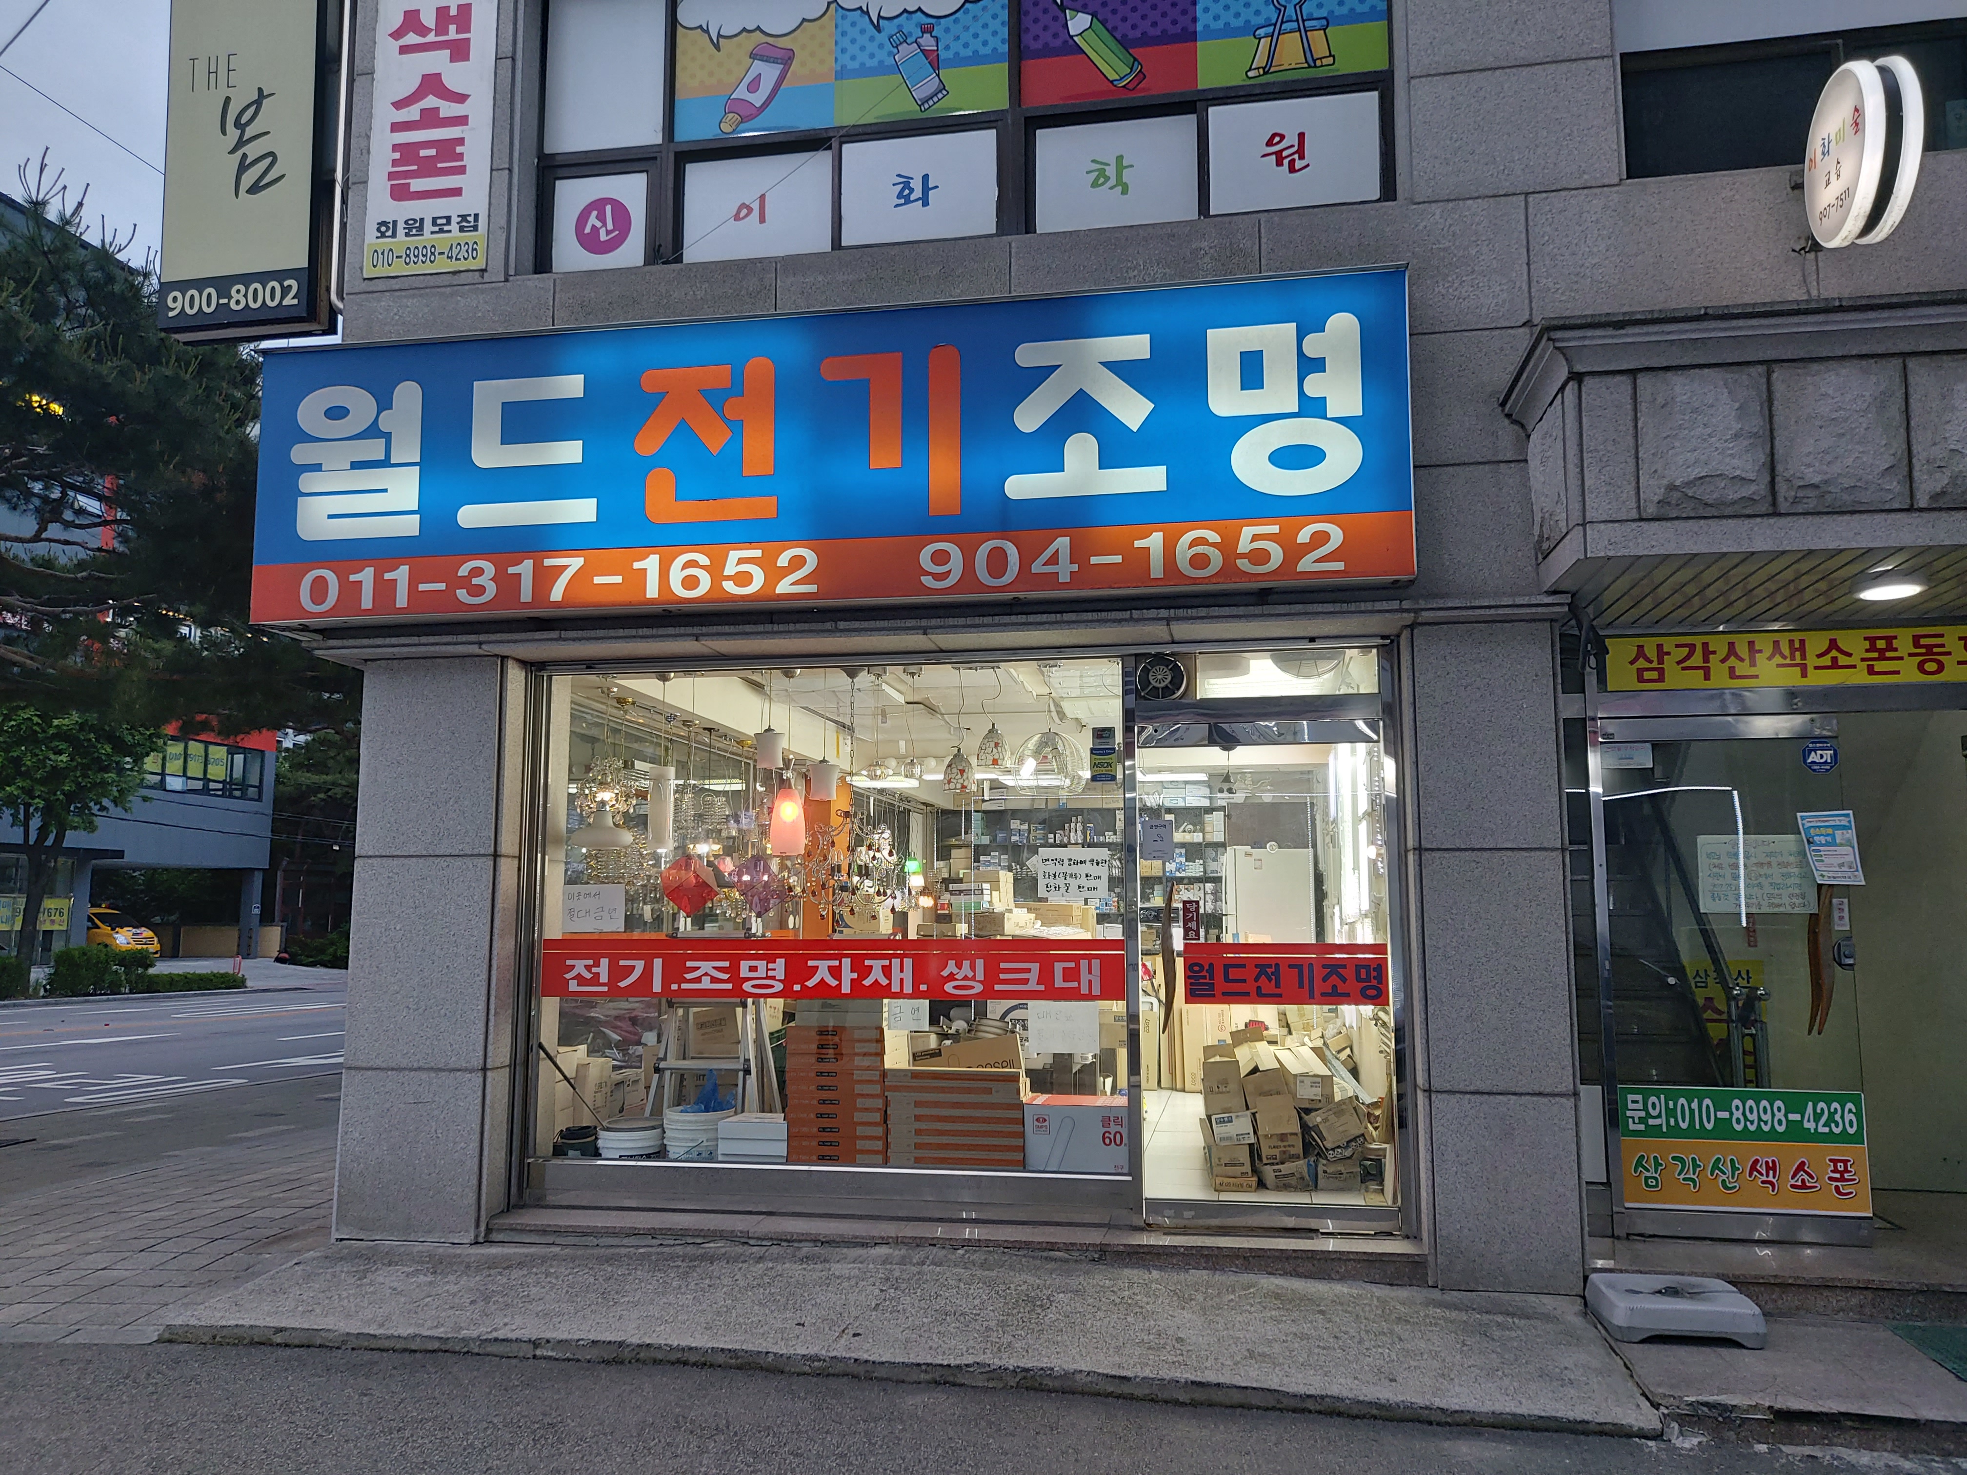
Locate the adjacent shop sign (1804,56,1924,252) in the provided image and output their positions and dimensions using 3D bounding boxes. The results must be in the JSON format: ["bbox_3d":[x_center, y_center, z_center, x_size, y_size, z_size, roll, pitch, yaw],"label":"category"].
[{"bbox_3d":[3.128,-2.074,5.056,0.185,0.610,0.610,-2,-7,12],"label":"adjacent shop sign"}]

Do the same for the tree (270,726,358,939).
[{"bbox_3d":[-19.227,2.905,41.000,4.600,7.000,4.600,-1,-7,10],"label":"tree"}]

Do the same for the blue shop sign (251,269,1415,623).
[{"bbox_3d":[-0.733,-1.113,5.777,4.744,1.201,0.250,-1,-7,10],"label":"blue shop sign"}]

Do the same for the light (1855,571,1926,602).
[{"bbox_3d":[3.344,-0.560,5.240,0.250,0.057,0.250,-1,-7,10],"label":"light"}]

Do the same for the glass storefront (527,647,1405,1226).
[{"bbox_3d":[-0.197,0.841,6.138,3.824,2.378,0.150,-1,-7,10],"label":"glass storefront"}]

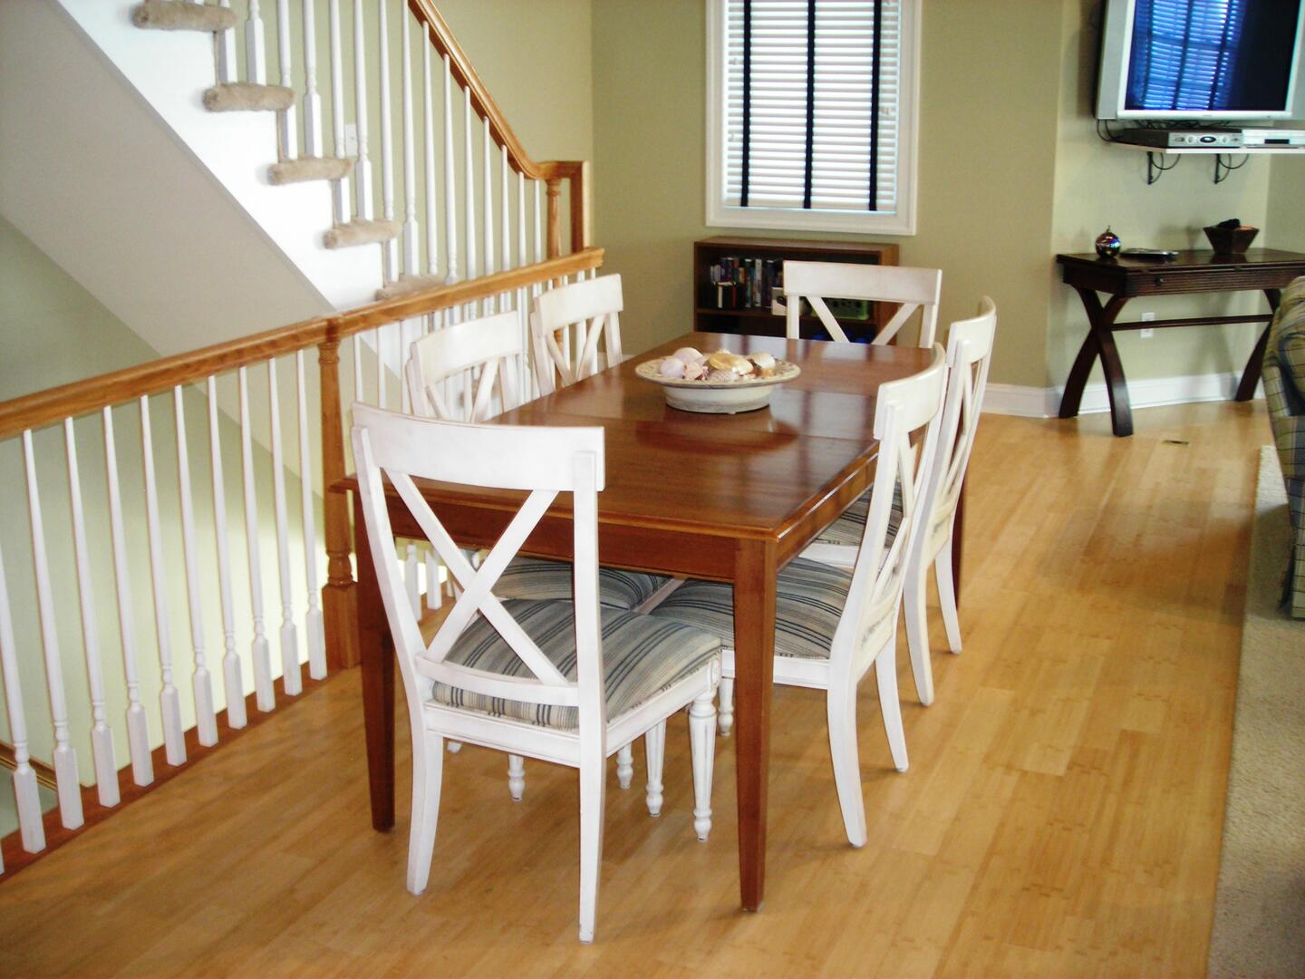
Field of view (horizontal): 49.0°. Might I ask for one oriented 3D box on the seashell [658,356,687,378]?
[{"bbox_3d":[0.049,-0.293,3.450,0.060,0.050,0.055,6,16,22],"label":"seashell"}]

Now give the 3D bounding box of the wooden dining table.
[{"bbox_3d":[0.171,0.155,3.592,0.917,0.760,1.965,6,16,22],"label":"wooden dining table"}]

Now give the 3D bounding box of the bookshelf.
[{"bbox_3d":[0.699,-0.809,7.062,0.960,0.790,0.340,8,17,27],"label":"bookshelf"}]

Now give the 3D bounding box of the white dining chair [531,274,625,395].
[{"bbox_3d":[-0.003,-0.091,4.099,0.550,0.970,0.500,6,17,23],"label":"white dining chair"}]

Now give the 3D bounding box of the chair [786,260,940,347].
[{"bbox_3d":[0.559,-0.187,4.442,0.500,0.970,0.550,7,17,25],"label":"chair"}]

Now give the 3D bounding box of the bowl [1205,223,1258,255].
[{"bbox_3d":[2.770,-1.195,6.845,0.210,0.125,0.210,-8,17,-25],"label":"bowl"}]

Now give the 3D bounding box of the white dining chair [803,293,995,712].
[{"bbox_3d":[0.587,0.008,3.726,0.550,0.970,0.500,6,16,21],"label":"white dining chair"}]

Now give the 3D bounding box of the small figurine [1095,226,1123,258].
[{"bbox_3d":[2.128,-1.154,6.672,0.117,0.143,0.117,6,16,22],"label":"small figurine"}]

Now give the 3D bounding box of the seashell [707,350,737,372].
[{"bbox_3d":[0.171,-0.313,3.500,0.080,0.050,0.060,6,16,22],"label":"seashell"}]

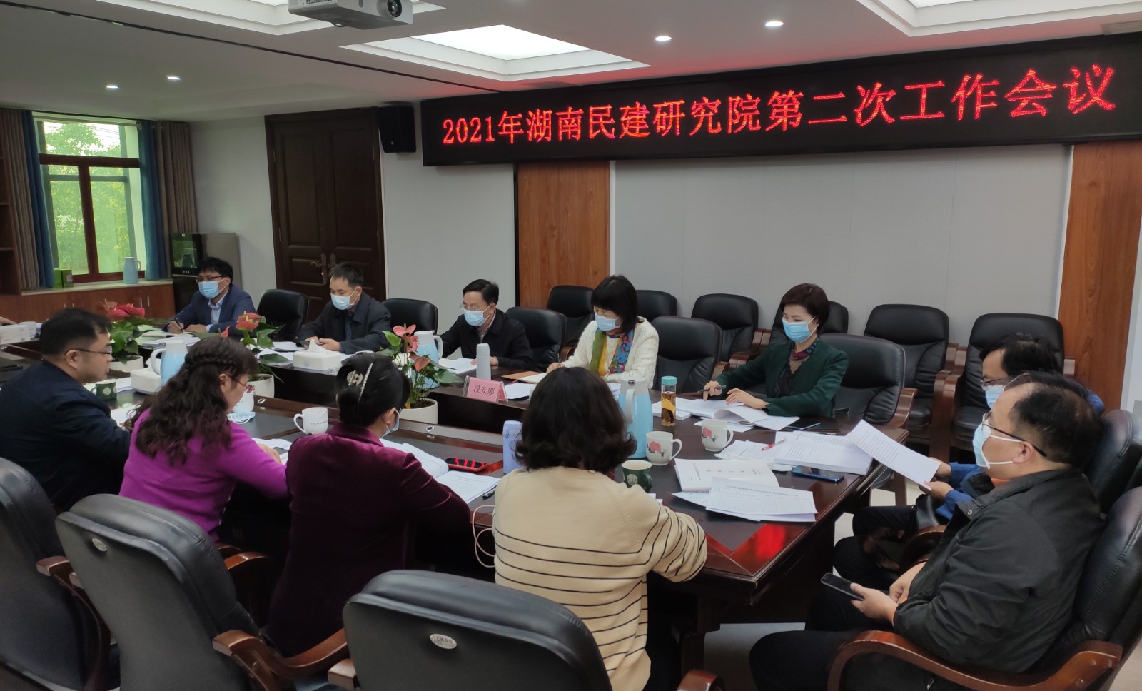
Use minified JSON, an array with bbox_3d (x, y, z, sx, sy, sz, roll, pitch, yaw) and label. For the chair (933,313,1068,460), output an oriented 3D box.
[{"bbox_3d":[2.432,0.337,4.615,0.600,0.985,0.620,7,12,34],"label":"chair"}]

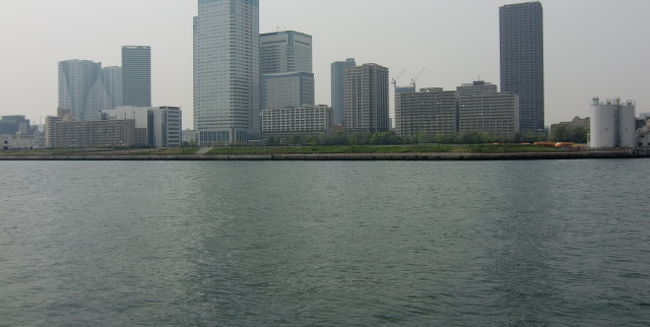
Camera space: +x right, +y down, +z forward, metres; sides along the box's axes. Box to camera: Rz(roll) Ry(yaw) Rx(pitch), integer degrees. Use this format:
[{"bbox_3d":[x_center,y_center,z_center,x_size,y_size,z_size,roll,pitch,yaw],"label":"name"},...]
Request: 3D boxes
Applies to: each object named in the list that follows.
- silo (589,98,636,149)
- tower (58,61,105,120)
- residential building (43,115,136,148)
[{"bbox_3d":[137.270,-18.600,304.630,21.150,23.740,15.000,0,2,24],"label":"silo"},{"bbox_3d":[-560.880,-133.800,1456.170,65.000,194.450,65.000,0,2,30],"label":"tower"},{"bbox_3d":[-254.070,-31.390,688.140,130.860,30.550,13.000,0,2,30],"label":"residential building"}]

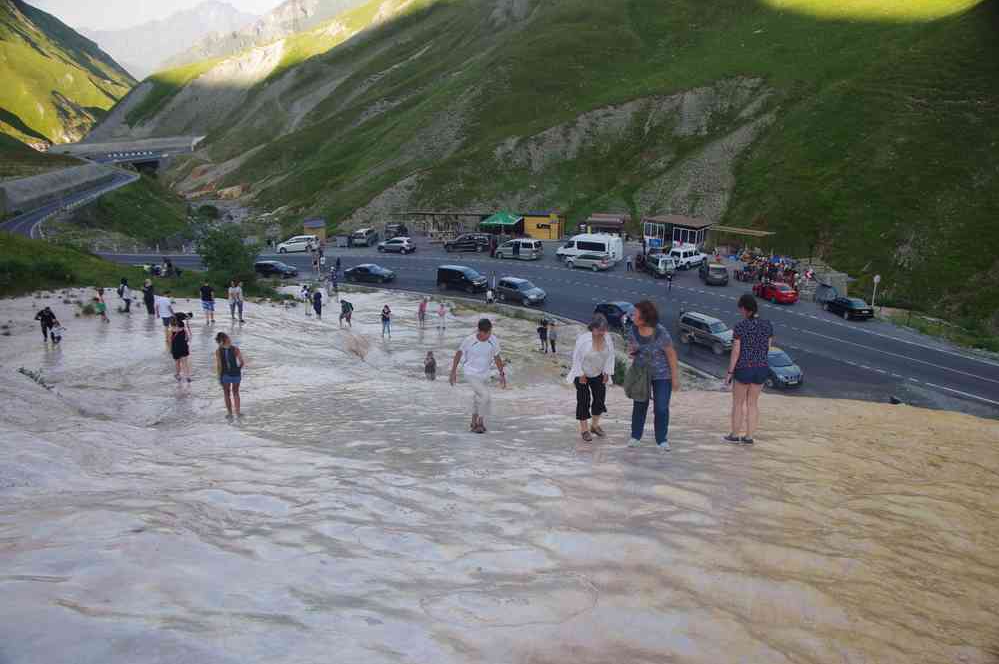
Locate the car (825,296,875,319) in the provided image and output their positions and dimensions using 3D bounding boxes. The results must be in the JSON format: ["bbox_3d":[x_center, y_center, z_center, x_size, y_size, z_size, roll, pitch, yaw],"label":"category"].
[{"bbox_3d":[26.503,-1.936,56.904,1.800,1.400,4.700,1,14,-2],"label":"car"}]

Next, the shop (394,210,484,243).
[{"bbox_3d":[-7.648,-13.729,95.500,11.300,3.300,3.300,3,16,8],"label":"shop"}]

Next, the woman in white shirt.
[{"bbox_3d":[1.104,0.556,8.945,0.560,1.570,0.420,-3,13,-14],"label":"woman in white shirt"}]

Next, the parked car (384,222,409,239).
[{"bbox_3d":[-12.951,-12.411,94.064,1.870,1.780,4.700,2,14,4],"label":"parked car"}]

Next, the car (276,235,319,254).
[{"bbox_3d":[-22.113,-9.623,82.129,4.650,1.700,1.760,5,16,15],"label":"car"}]

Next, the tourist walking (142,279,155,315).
[{"bbox_3d":[-15.757,-1.540,33.592,0.380,1.680,0.450,-4,19,-9],"label":"tourist walking"}]

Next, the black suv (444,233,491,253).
[{"bbox_3d":[-3.578,-10.031,84.064,4.750,1.780,1.860,2,19,7],"label":"black suv"}]

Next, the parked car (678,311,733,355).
[{"bbox_3d":[13.671,0.084,48.570,1.840,1.820,4.600,-13,20,-41],"label":"parked car"}]

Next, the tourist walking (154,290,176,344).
[{"bbox_3d":[-10.346,-0.408,23.138,0.480,1.700,0.520,-11,17,-39],"label":"tourist walking"}]

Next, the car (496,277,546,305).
[{"bbox_3d":[1.859,-3.368,64.729,4.450,1.670,1.800,16,25,39],"label":"car"}]

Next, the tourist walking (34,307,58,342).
[{"bbox_3d":[-16.672,-0.275,27.500,0.660,1.360,0.450,-7,17,-25],"label":"tourist walking"}]

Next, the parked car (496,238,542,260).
[{"bbox_3d":[2.206,-8.826,79.499,4.800,1.920,1.920,5,16,14],"label":"parked car"}]

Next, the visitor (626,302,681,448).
[{"bbox_3d":[1.571,0.458,7.607,0.580,1.630,0.420,7,20,21],"label":"visitor"}]

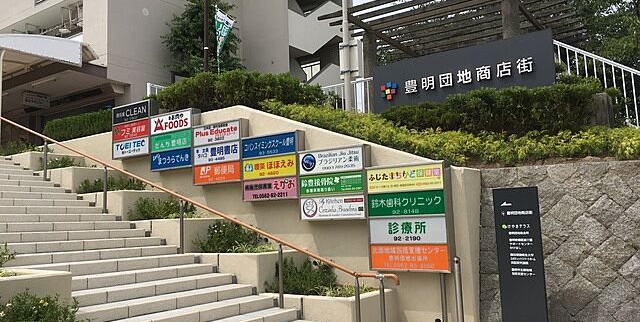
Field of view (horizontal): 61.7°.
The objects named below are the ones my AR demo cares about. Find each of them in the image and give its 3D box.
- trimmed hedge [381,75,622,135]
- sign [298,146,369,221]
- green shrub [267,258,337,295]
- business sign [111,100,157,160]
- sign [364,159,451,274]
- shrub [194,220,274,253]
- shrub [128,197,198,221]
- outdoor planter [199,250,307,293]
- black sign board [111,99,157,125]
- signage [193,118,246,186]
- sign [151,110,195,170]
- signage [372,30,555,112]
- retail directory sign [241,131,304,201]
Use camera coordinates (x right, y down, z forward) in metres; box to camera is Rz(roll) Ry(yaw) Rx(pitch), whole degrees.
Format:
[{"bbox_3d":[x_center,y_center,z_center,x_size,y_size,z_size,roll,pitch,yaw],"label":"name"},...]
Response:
[{"bbox_3d":[2.773,-0.676,8.878,3.730,0.770,0.800,-6,-8,34],"label":"trimmed hedge"},{"bbox_3d":[0.216,0.340,7.710,1.110,1.008,0.217,-6,-8,34],"label":"sign"},{"bbox_3d":[-0.229,1.595,7.439,0.742,0.477,0.636,-6,-7,34],"label":"green shrub"},{"bbox_3d":[-3.583,-0.590,10.410,1.110,1.008,0.217,-6,-8,34],"label":"business sign"},{"bbox_3d":[1.129,0.718,6.799,1.084,1.332,0.180,-6,-7,34],"label":"sign"},{"bbox_3d":[-1.276,1.148,8.035,1.120,0.490,0.770,-6,-8,34],"label":"shrub"},{"bbox_3d":[-2.670,0.831,9.193,0.901,0.435,0.657,-6,-7,34],"label":"shrub"},{"bbox_3d":[-1.079,1.614,7.910,1.389,0.532,1.092,-6,-8,34],"label":"outdoor planter"},{"bbox_3d":[-3.592,-0.920,10.450,1.110,0.341,0.217,-6,-8,34],"label":"black sign board"},{"bbox_3d":[-1.596,-0.120,8.632,1.060,0.975,0.180,-6,-7,34],"label":"signage"},{"bbox_3d":[-2.497,-0.337,9.252,1.060,0.975,0.180,-6,-7,34],"label":"sign"},{"bbox_3d":[2.518,-1.488,9.941,3.431,1.100,0.120,-6,-8,34],"label":"signage"},{"bbox_3d":[-0.699,0.098,8.026,1.060,0.975,0.180,-6,-7,34],"label":"retail directory sign"}]

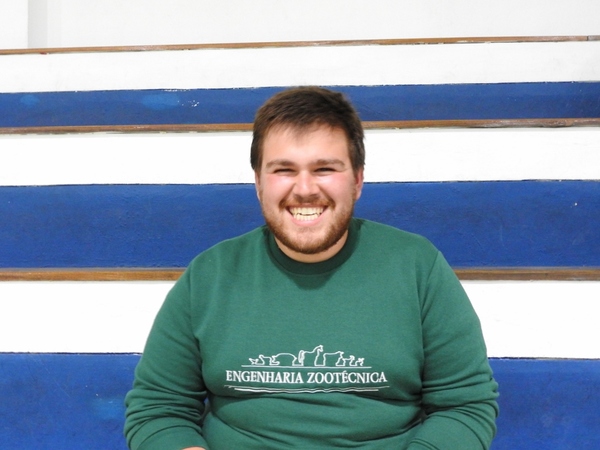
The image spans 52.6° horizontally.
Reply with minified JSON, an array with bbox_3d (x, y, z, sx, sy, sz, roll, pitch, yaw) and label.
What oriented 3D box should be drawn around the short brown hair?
[{"bbox_3d":[0.013,-0.155,1.035,0.192,0.163,0.200,0,-1,3],"label":"short brown hair"}]

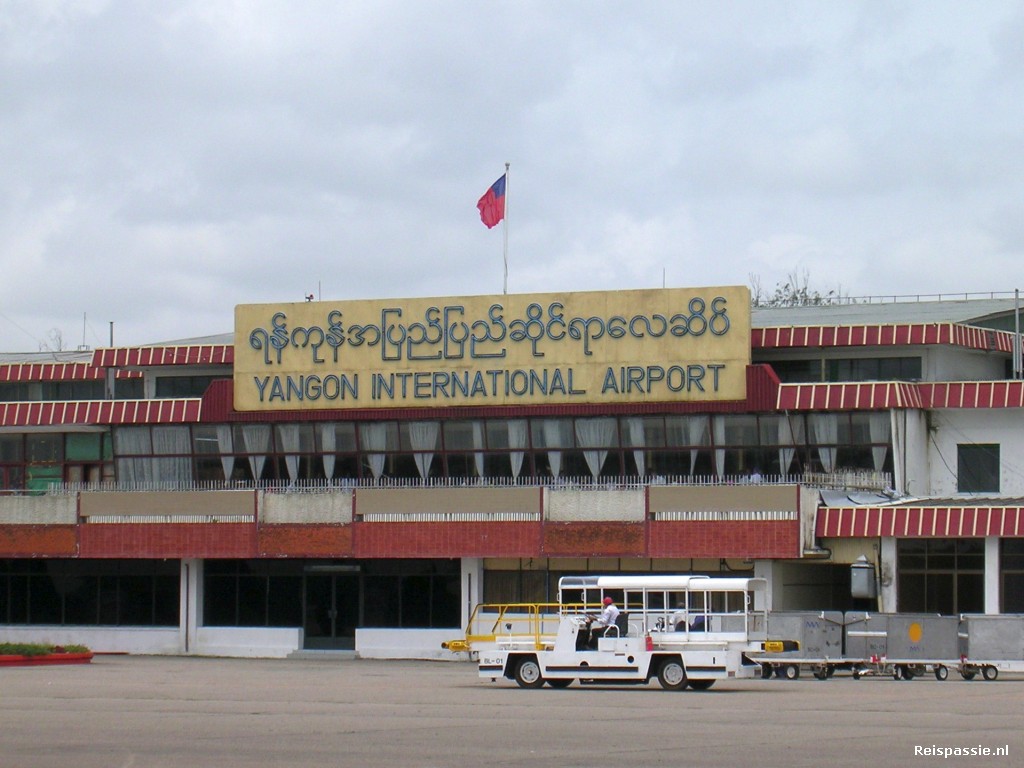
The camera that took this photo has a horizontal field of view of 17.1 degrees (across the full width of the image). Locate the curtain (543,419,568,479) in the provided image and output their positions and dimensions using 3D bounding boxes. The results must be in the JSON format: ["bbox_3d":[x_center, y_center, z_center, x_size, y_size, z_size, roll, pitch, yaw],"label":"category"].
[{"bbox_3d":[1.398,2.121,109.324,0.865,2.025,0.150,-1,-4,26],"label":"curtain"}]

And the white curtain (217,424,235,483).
[{"bbox_3d":[-9.034,2.192,107.275,0.575,1.829,0.180,-1,-3,25],"label":"white curtain"}]

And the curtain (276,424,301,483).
[{"bbox_3d":[-6.984,2.172,106.296,0.778,1.812,0.180,-1,-3,25],"label":"curtain"}]

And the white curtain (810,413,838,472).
[{"bbox_3d":[9.063,1.696,98.657,0.788,1.740,0.180,-1,-3,25],"label":"white curtain"}]

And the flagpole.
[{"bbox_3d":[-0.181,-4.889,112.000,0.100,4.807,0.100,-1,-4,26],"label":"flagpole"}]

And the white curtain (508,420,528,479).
[{"bbox_3d":[0.166,2.011,102.889,0.525,1.815,0.180,-1,-3,25],"label":"white curtain"}]

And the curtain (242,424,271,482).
[{"bbox_3d":[-8.021,2.182,106.791,0.930,1.821,0.180,-1,-3,25],"label":"curtain"}]

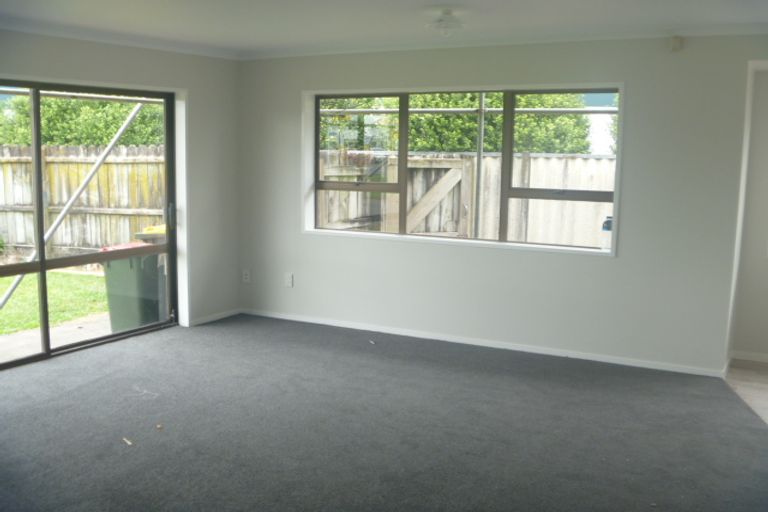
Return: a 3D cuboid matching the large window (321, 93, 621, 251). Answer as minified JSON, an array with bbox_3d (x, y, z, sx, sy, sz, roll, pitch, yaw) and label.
[{"bbox_3d":[0.529,-0.717,5.994,2.655,1.190,0.100,5,10,28],"label":"large window"}]

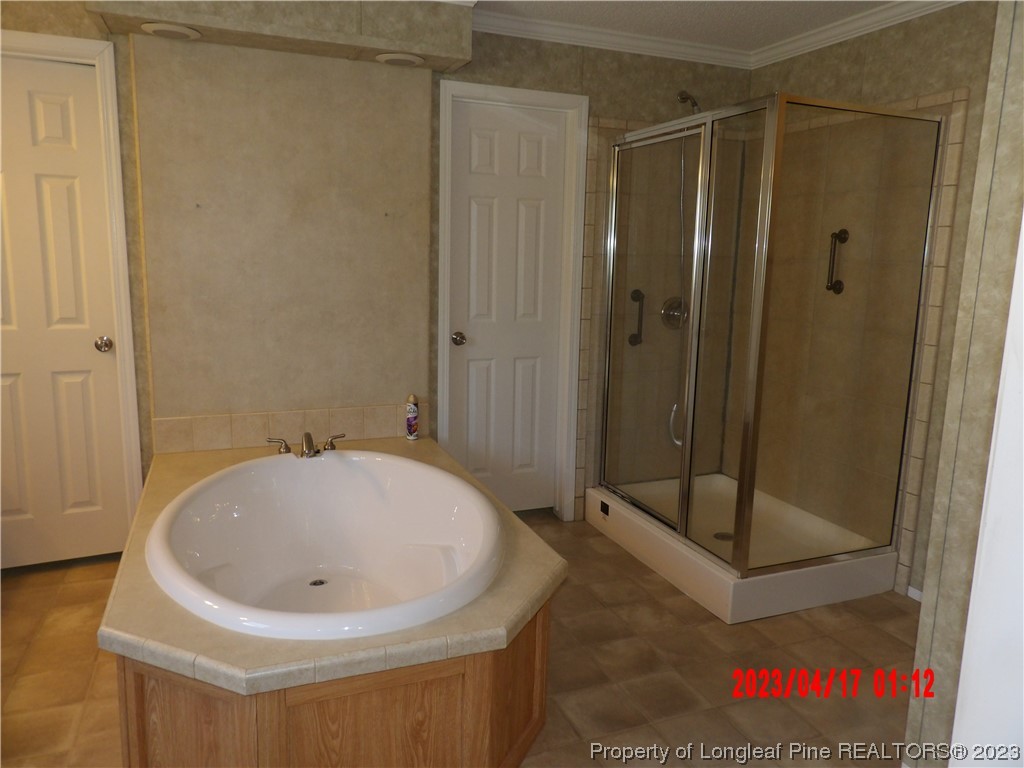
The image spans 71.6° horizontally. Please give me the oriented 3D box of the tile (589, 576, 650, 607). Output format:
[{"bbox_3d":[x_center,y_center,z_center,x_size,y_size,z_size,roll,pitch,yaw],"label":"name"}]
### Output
[{"bbox_3d":[0.452,0.879,2.988,0.210,0.010,0.210,-3,11,-21],"label":"tile"}]

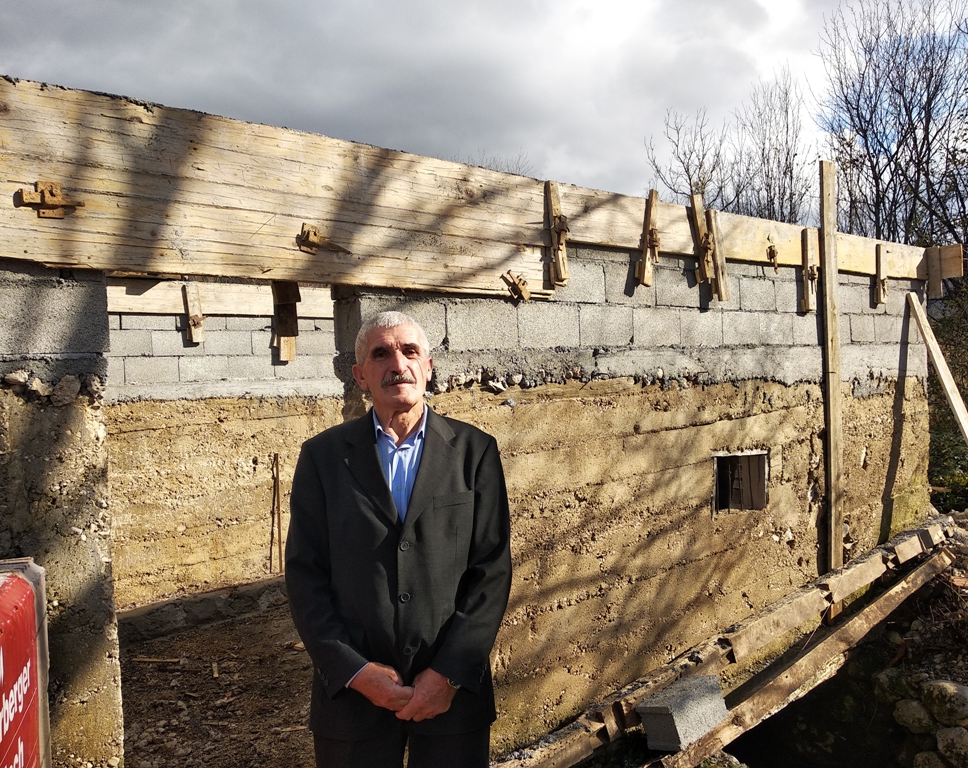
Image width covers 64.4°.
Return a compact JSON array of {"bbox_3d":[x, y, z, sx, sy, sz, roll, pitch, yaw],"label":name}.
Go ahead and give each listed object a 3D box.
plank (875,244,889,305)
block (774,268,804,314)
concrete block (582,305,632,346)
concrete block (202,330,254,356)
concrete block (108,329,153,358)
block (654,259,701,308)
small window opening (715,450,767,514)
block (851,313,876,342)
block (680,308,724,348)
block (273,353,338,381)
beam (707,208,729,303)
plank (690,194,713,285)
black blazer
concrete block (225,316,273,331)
[{"bbox_3d":[2.930,-0.807,5.665,0.095,0.435,0.033,5,-5,-40],"label":"plank"},{"bbox_3d":[1.909,-0.562,5.016,0.400,0.200,0.200,-3,2,-40],"label":"block"},{"bbox_3d":[0.547,-0.287,3.872,0.400,0.200,0.200,-3,2,-40],"label":"concrete block"},{"bbox_3d":[-2.158,-0.336,6.382,0.397,0.192,0.200,-3,2,-41],"label":"concrete block"},{"bbox_3d":[-2.800,-0.303,5.947,0.397,0.197,0.197,-3,0,-40],"label":"concrete block"},{"bbox_3d":[0.990,-0.516,4.246,0.400,0.200,0.200,-3,2,-40],"label":"block"},{"bbox_3d":[1.450,0.575,4.616,0.560,0.360,0.240,-3,2,-40],"label":"small window opening"},{"bbox_3d":[2.670,-0.391,5.617,0.397,0.197,0.197,-3,0,-40],"label":"block"},{"bbox_3d":[1.159,-0.317,4.386,0.400,0.200,0.200,-3,2,-40],"label":"block"},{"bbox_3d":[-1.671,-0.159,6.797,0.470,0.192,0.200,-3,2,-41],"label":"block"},{"bbox_3d":[1.307,-0.712,4.292,0.075,0.502,0.040,-12,6,-40],"label":"beam"},{"bbox_3d":[1.172,-0.787,4.156,0.090,0.460,0.040,-19,12,-39],"label":"plank"},{"bbox_3d":[-0.202,0.435,1.820,0.540,0.760,0.330,-2,1,-9],"label":"black blazer"},{"bbox_3d":[-2.048,-0.544,6.590,0.397,0.190,0.197,-3,0,-40],"label":"concrete block"}]

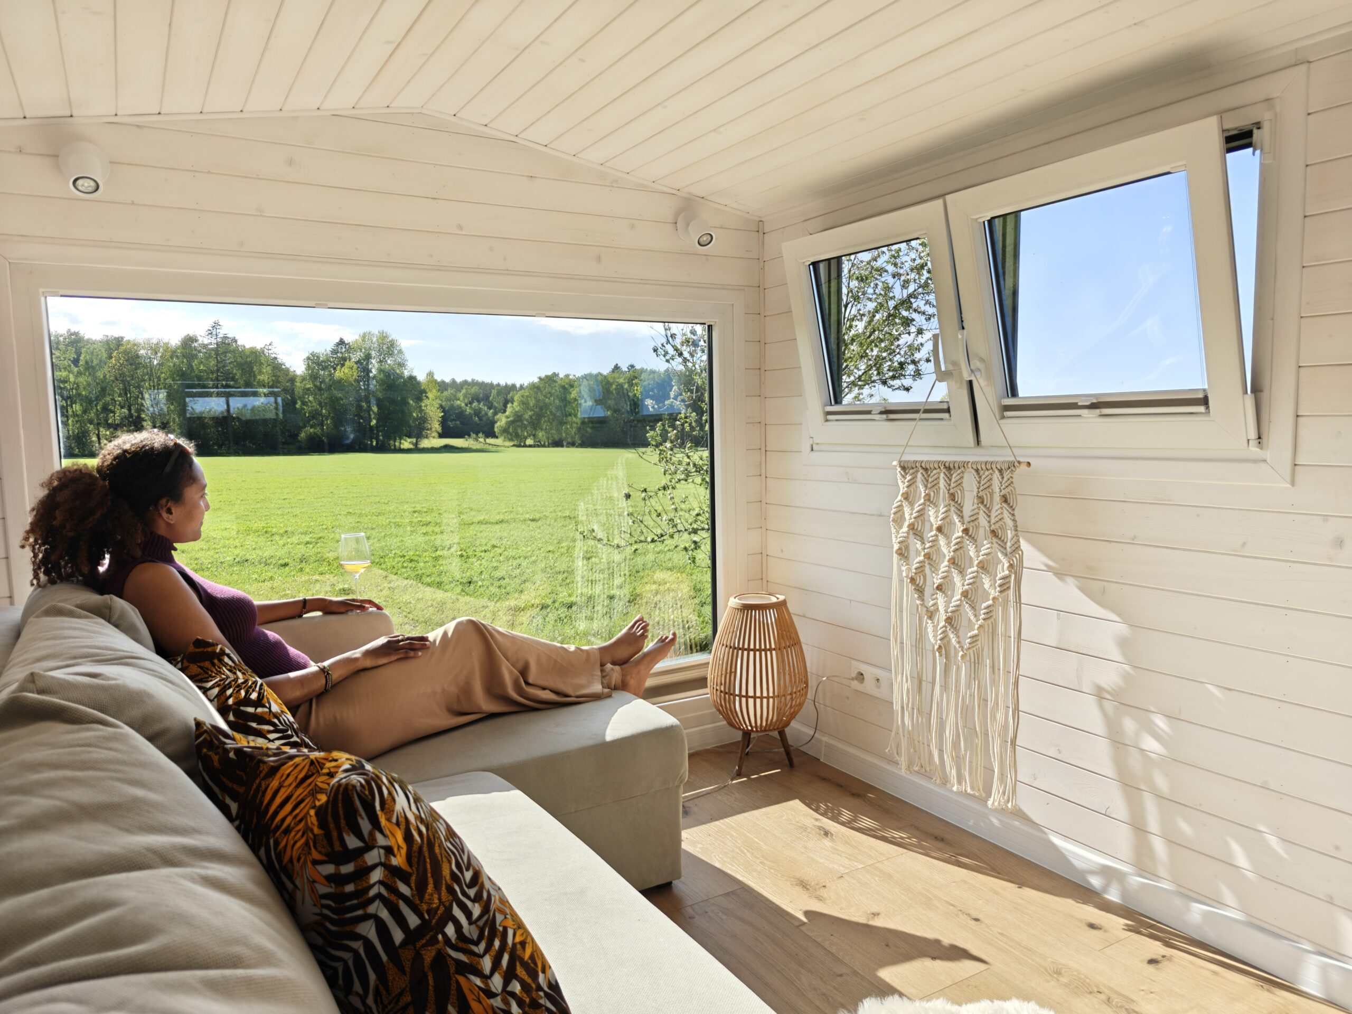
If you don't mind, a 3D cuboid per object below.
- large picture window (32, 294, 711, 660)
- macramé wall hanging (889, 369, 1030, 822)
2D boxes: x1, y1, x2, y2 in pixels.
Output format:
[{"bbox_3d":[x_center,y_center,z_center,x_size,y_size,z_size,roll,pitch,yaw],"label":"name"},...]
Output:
[{"bbox_3d":[-0.655,0.015,2.593,1.829,1.127,0.081,-5,6,-31],"label":"large picture window"},{"bbox_3d":[0.731,0.213,2.365,0.048,1.161,0.440,-5,6,-31],"label":"macramé wall hanging"}]

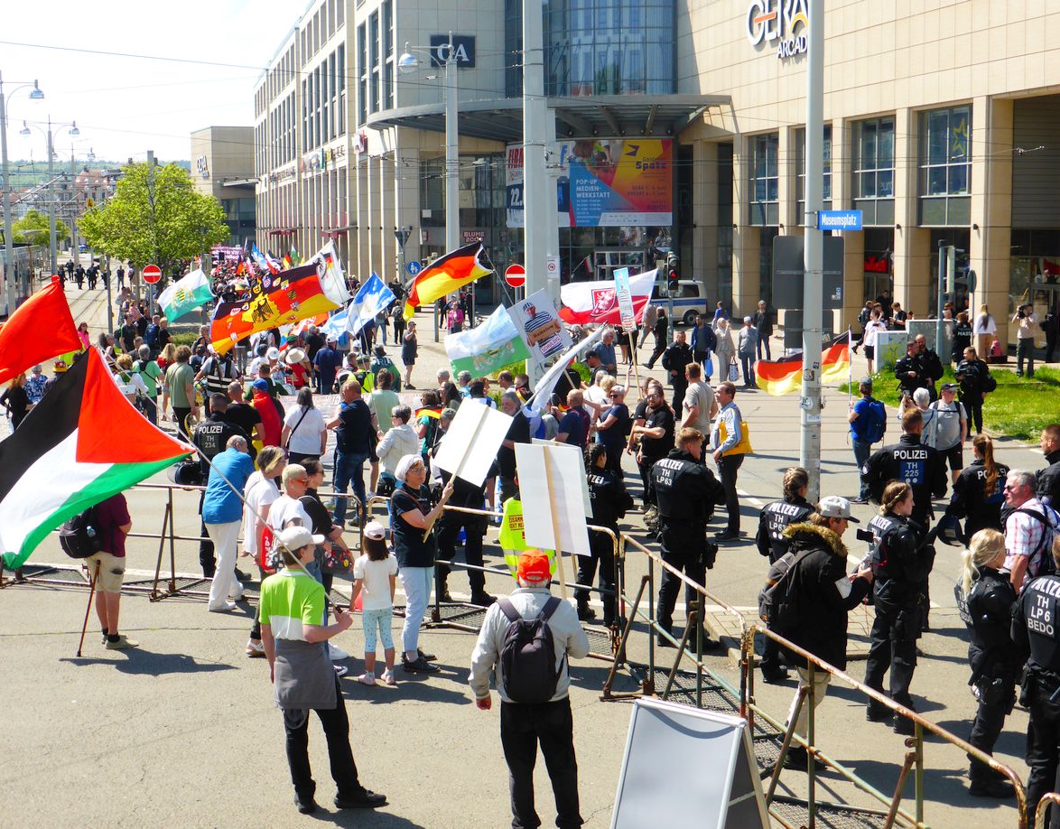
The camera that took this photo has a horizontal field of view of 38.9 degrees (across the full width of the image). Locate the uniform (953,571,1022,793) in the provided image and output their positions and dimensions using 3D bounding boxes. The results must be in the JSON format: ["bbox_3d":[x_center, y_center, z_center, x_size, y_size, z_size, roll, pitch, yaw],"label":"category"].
[{"bbox_3d":[2.892,1.637,9.399,0.400,1.440,0.480,-1,6,-7],"label":"uniform"}]

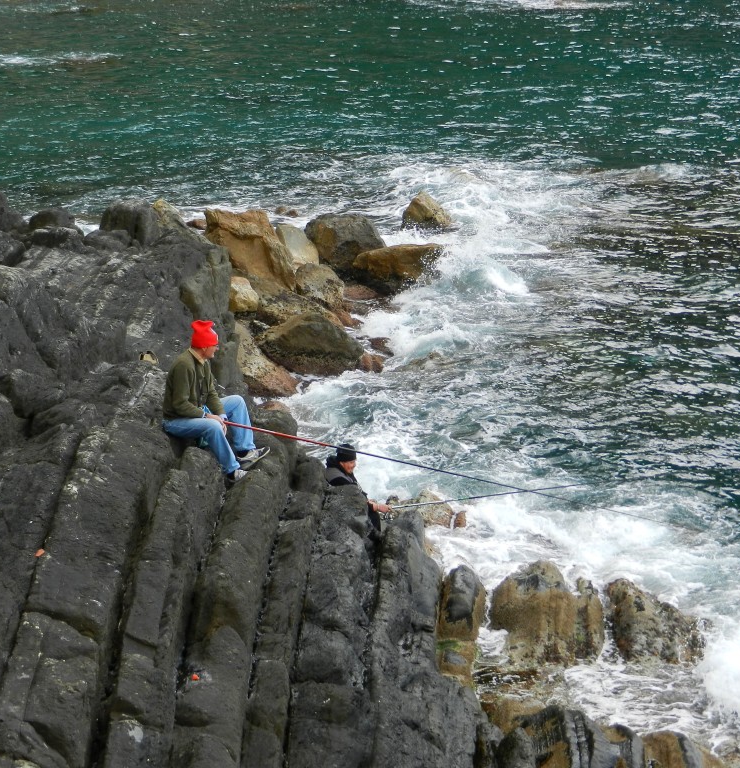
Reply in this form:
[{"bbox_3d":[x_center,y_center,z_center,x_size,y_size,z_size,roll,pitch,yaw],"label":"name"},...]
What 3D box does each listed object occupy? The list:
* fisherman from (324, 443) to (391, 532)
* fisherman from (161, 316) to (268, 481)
[{"bbox_3d":[-0.070,1.090,19.750,0.760,1.200,0.600,8,21,21],"label":"fisherman"},{"bbox_3d":[-1.250,0.100,18.680,0.830,1.260,0.660,6,21,17],"label":"fisherman"}]

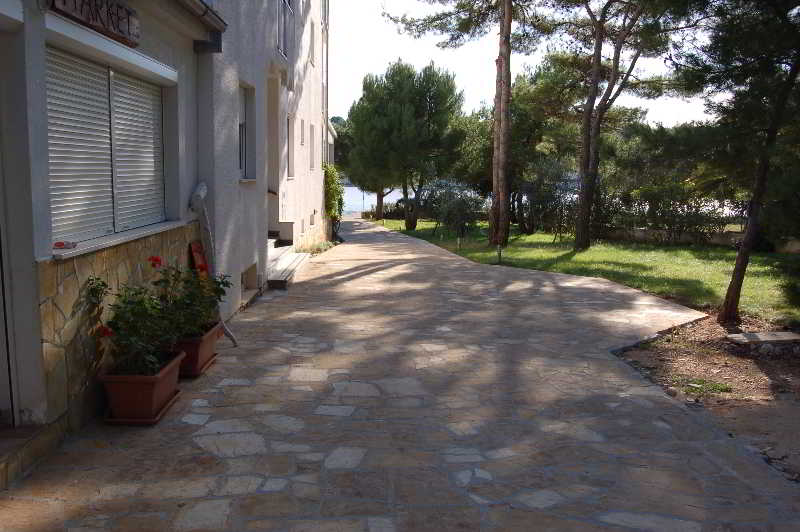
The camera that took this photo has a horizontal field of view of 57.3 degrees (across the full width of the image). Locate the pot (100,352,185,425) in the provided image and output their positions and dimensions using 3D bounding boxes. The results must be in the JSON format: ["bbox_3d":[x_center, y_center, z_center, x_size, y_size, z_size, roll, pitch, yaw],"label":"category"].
[{"bbox_3d":[-1.654,0.781,4.761,0.368,0.292,0.577,1,7,-1],"label":"pot"}]

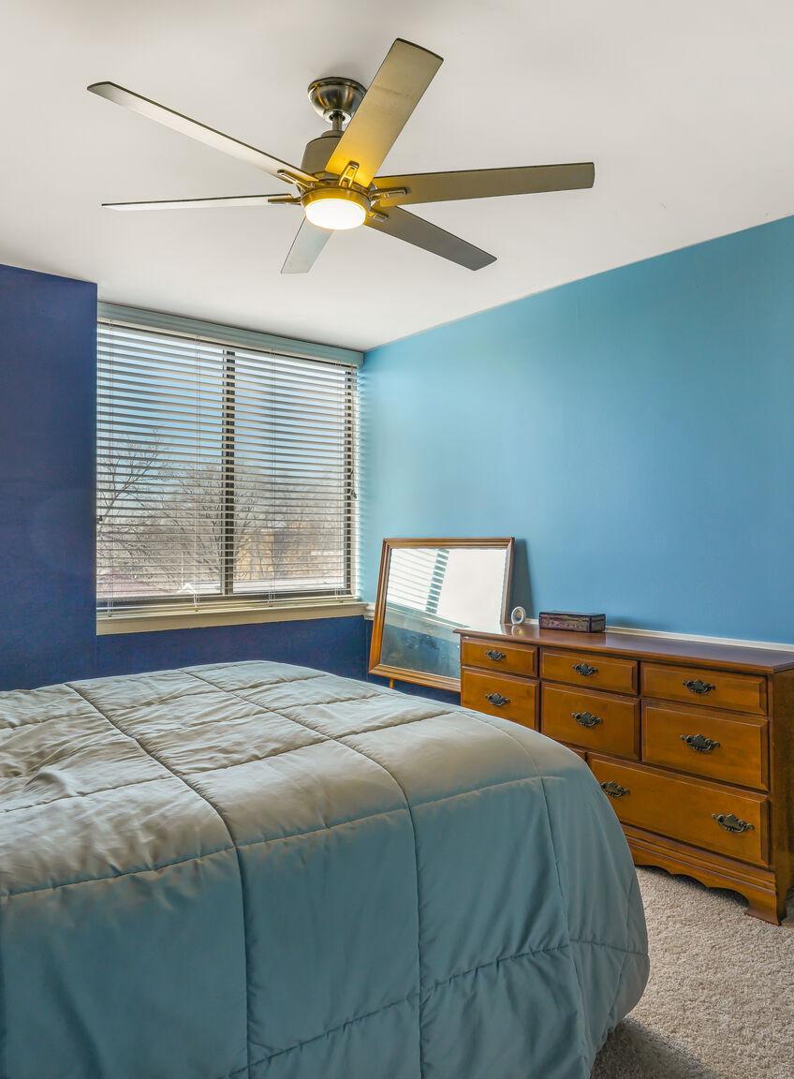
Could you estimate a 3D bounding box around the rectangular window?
[{"bbox_3d":[-0.911,-0.368,4.369,1.680,1.480,0.100,0,0,-39],"label":"rectangular window"}]

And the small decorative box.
[{"bbox_3d":[0.786,0.369,3.423,0.240,0.070,0.130,0,0,41],"label":"small decorative box"}]

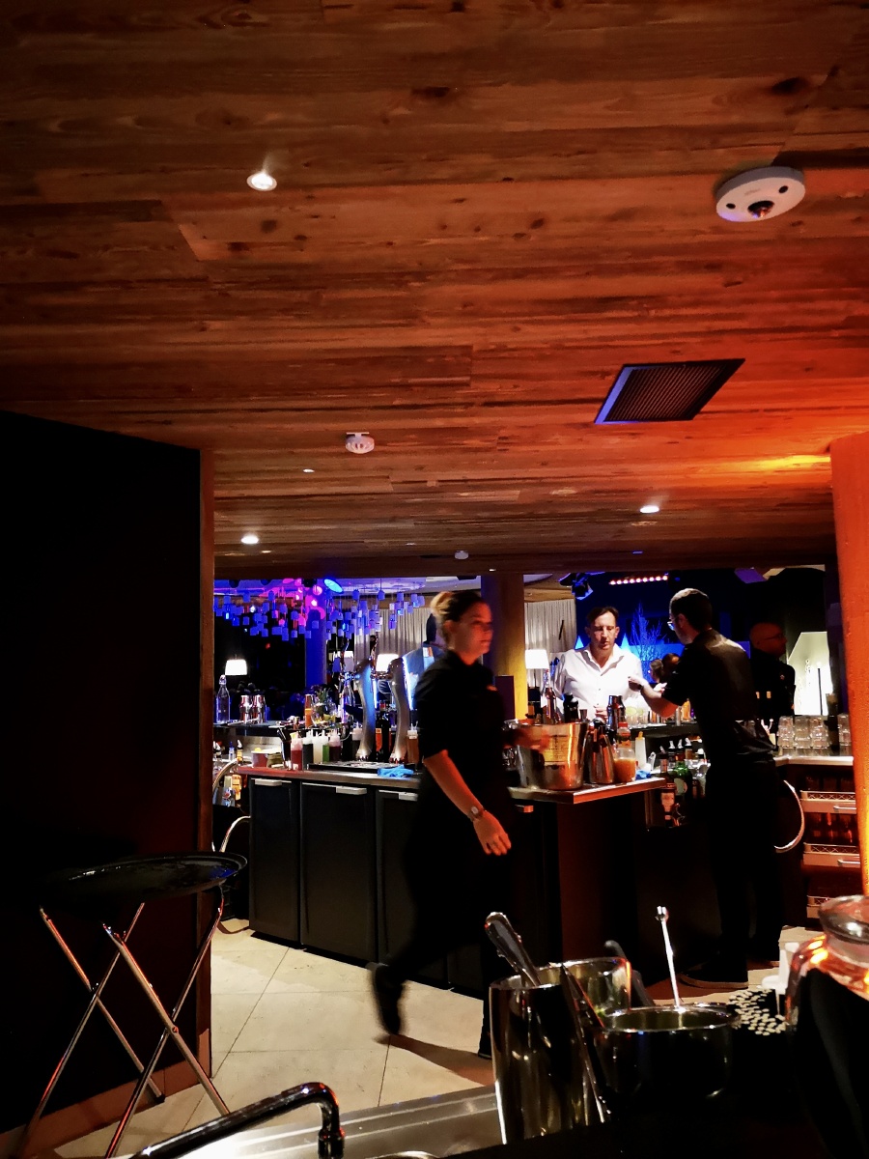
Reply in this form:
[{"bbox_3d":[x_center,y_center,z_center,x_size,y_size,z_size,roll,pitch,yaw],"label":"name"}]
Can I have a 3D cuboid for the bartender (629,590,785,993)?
[{"bbox_3d":[1.298,0.937,4.332,0.680,1.760,0.560,-7,-8,44],"label":"bartender"}]

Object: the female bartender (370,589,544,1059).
[{"bbox_3d":[0.084,0.908,3.479,0.680,1.700,0.520,-5,-7,28],"label":"female bartender"}]

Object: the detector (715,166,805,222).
[{"bbox_3d":[0.583,-0.681,1.616,0.150,0.042,0.150,-1,-6,0],"label":"detector"}]

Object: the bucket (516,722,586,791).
[{"bbox_3d":[0.509,0.765,3.934,0.290,0.265,0.280,-1,-6,0],"label":"bucket"}]

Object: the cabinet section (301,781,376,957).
[{"bbox_3d":[-0.302,1.406,4.564,0.490,0.790,0.550,-5,-7,37],"label":"cabinet section"}]

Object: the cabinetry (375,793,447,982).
[{"bbox_3d":[0.046,1.401,4.332,0.450,0.810,0.500,-7,-8,41],"label":"cabinetry"}]

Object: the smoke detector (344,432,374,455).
[{"bbox_3d":[-0.269,-0.484,3.252,0.105,0.054,0.105,-1,-6,0],"label":"smoke detector"}]

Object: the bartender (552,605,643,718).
[{"bbox_3d":[0.883,1.016,4.932,0.520,1.750,0.360,-2,-6,5],"label":"bartender"}]

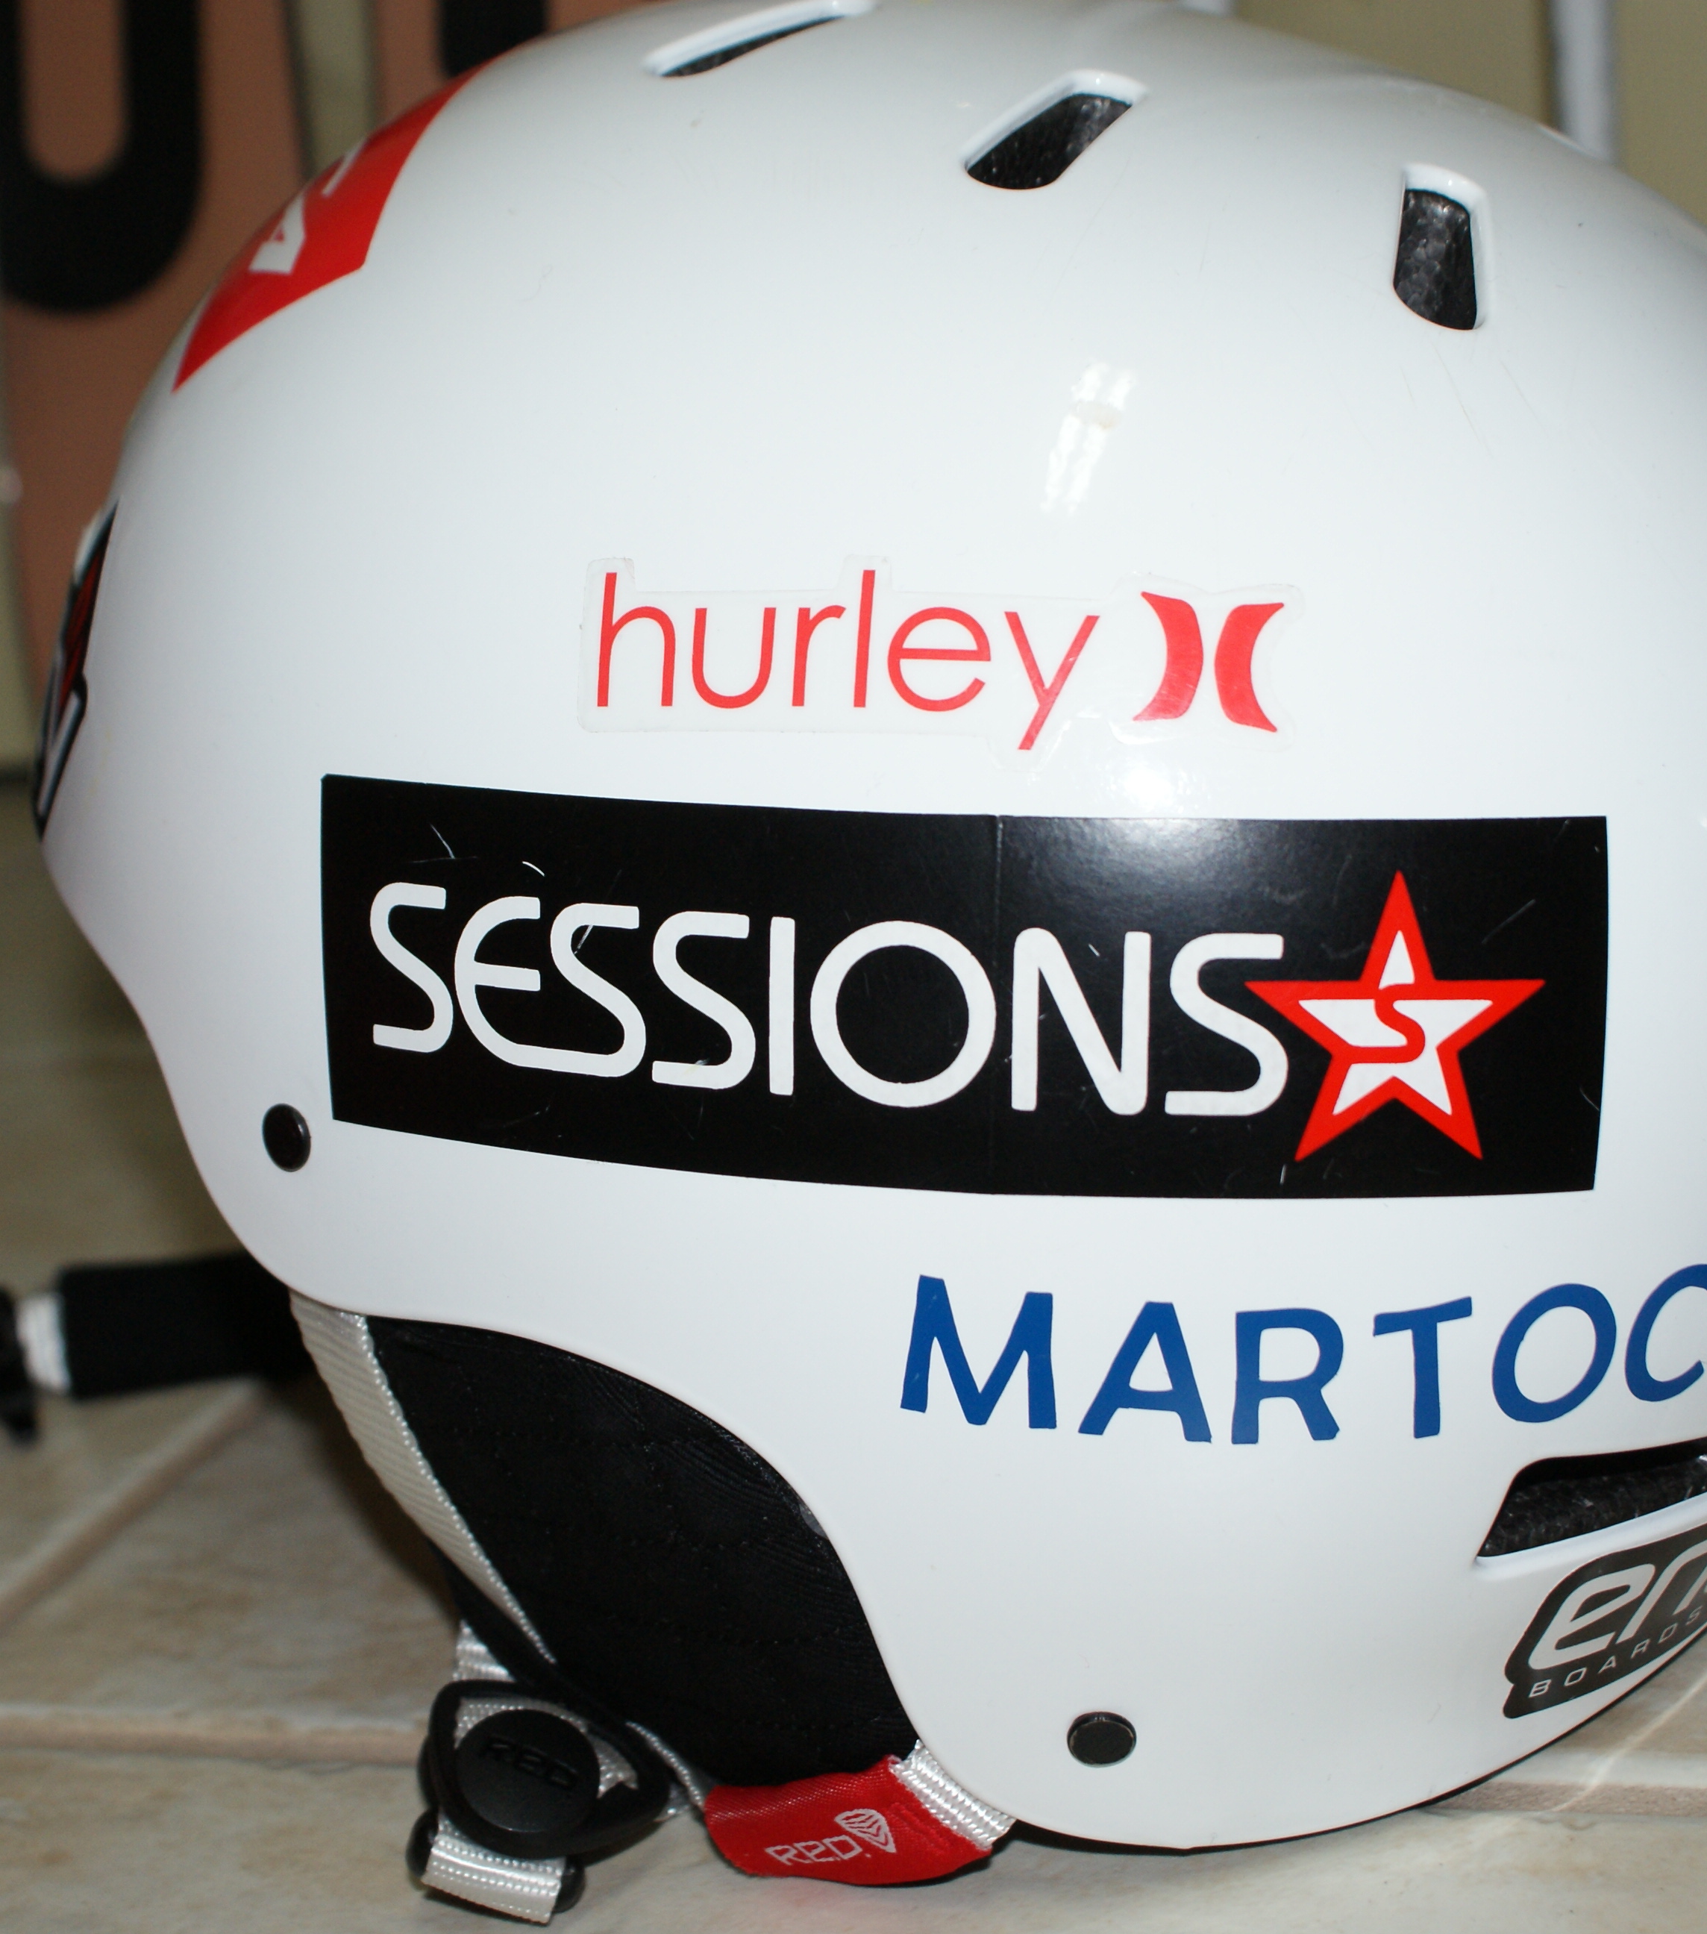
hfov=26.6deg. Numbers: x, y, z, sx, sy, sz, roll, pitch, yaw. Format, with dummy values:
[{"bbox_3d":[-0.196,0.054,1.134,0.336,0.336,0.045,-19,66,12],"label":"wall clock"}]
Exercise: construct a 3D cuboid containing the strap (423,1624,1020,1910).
[{"bbox_3d":[-0.018,0.099,0.447,0.070,0.035,0.030,-3,17,23],"label":"strap"}]

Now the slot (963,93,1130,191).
[{"bbox_3d":[0.025,-0.096,0.434,0.011,0.011,0.025,31,58,25],"label":"slot"}]

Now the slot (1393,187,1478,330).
[{"bbox_3d":[0.068,-0.082,0.430,0.011,0.011,0.025,16,52,-8],"label":"slot"}]

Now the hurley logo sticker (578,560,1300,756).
[{"bbox_3d":[0.008,-0.035,0.408,0.085,0.021,0.007,4,-7,12],"label":"hurley logo sticker"}]

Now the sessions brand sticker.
[{"bbox_3d":[0.009,0.003,0.418,0.154,0.047,0.021,4,13,11],"label":"sessions brand sticker"}]

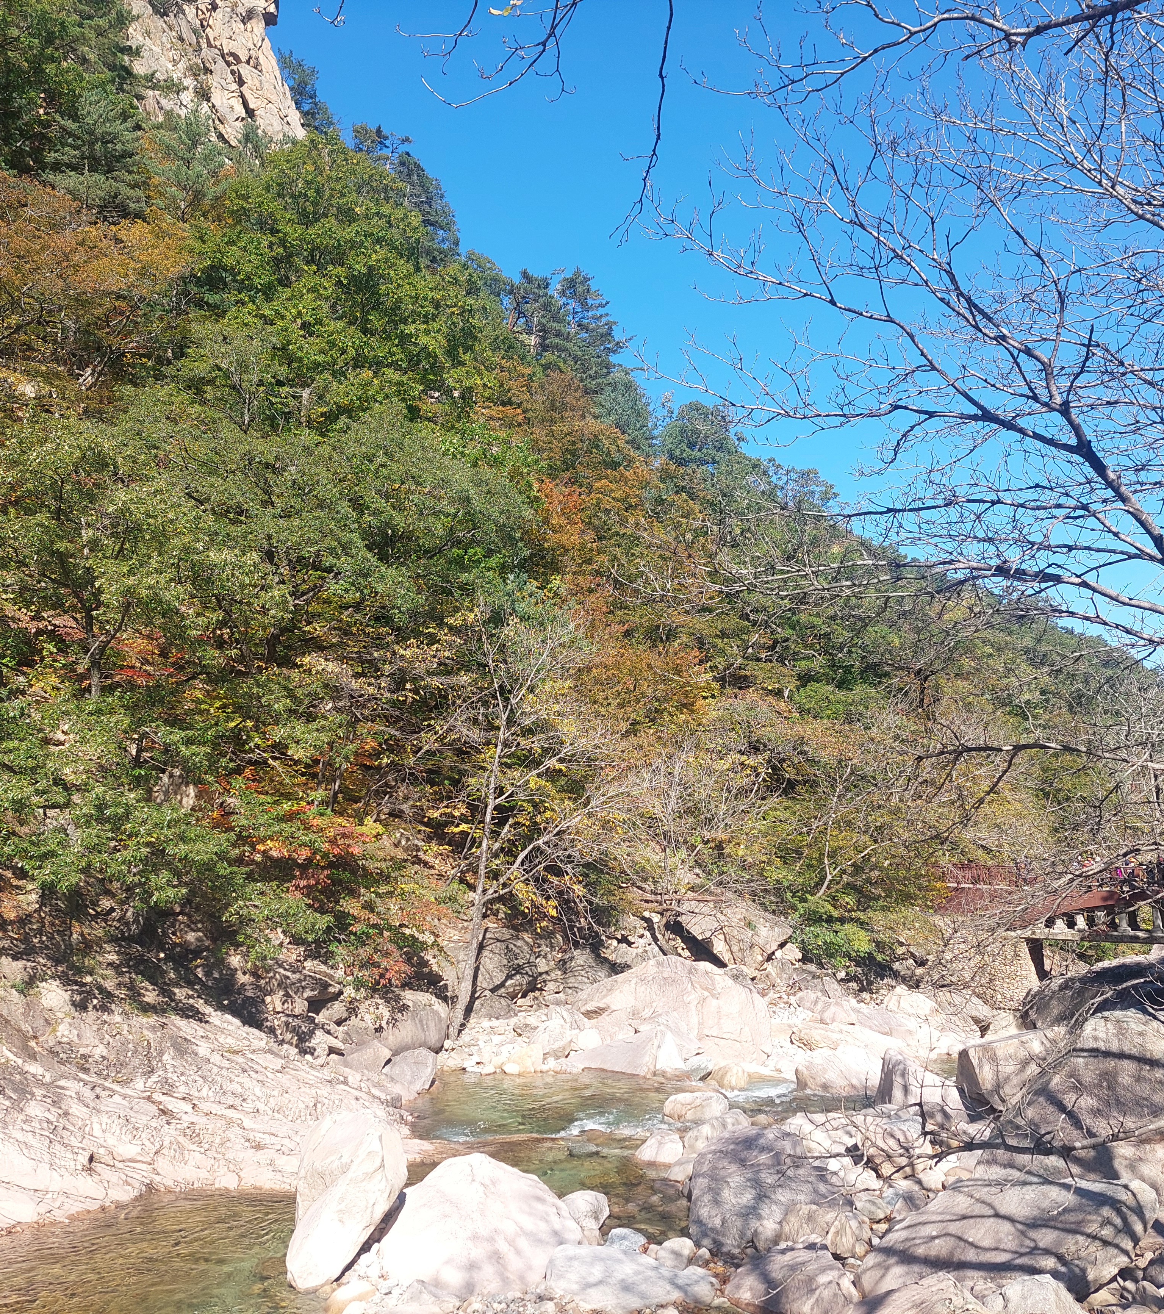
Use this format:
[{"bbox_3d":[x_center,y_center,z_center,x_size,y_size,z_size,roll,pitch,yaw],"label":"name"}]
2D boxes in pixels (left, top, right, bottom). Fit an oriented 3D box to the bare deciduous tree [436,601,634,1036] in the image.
[{"bbox_3d":[-1.381,4.535,37.000,5.760,12.600,5.190,0,-10,0],"label":"bare deciduous tree"}]

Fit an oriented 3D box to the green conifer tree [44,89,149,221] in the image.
[{"bbox_3d":[-27.266,-27.948,70.958,5.910,8.530,5.620,0,-10,0],"label":"green conifer tree"}]

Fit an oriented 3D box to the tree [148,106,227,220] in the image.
[{"bbox_3d":[-23.055,-28.713,73.962,4.560,7.680,4.330,0,-10,0],"label":"tree"}]

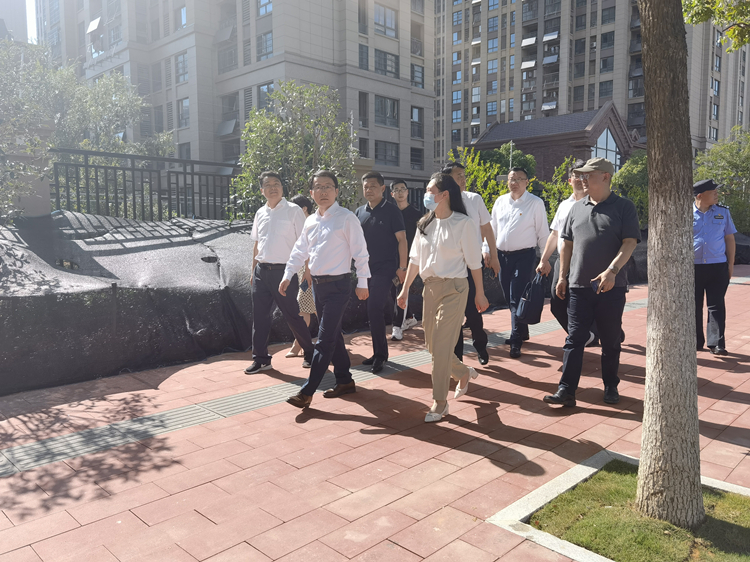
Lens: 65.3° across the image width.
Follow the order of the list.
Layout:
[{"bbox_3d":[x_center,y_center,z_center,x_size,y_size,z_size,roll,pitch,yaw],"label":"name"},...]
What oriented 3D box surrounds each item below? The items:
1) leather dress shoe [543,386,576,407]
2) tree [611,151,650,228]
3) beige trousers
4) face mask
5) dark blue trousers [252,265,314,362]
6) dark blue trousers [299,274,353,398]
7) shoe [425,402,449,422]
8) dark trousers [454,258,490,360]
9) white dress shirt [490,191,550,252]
[{"bbox_3d":[1.299,0.806,4.118,0.285,0.120,0.105,13,-3,-32],"label":"leather dress shoe"},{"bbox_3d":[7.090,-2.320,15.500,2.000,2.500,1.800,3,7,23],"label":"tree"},{"bbox_3d":[0.516,0.408,4.220,0.350,0.870,0.380,4,7,32],"label":"beige trousers"},{"bbox_3d":[0.384,-0.530,3.900,0.080,0.120,0.120,-2,6,-24],"label":"face mask"},{"bbox_3d":[-0.814,0.293,5.200,0.420,0.910,0.550,5,9,40],"label":"dark blue trousers"},{"bbox_3d":[-0.333,0.393,4.284,0.370,0.880,0.540,5,7,43],"label":"dark blue trousers"},{"bbox_3d":[0.406,0.870,3.852,0.085,0.100,0.240,5,7,41],"label":"shoe"},{"bbox_3d":[0.823,0.258,5.150,0.400,0.940,0.480,4,8,30],"label":"dark trousers"},{"bbox_3d":[1.399,-0.570,5.700,0.540,0.610,0.340,4,7,32],"label":"white dress shirt"}]

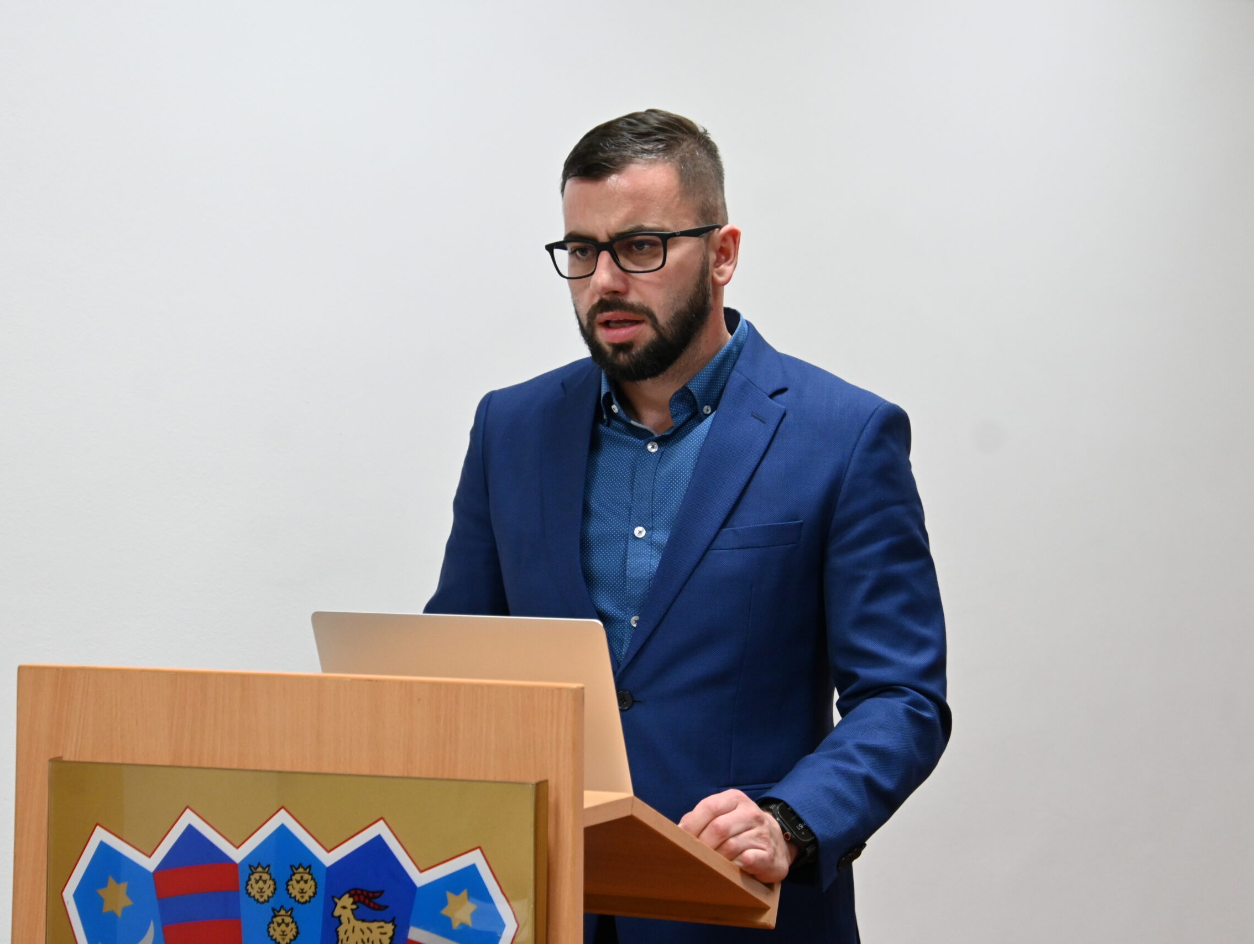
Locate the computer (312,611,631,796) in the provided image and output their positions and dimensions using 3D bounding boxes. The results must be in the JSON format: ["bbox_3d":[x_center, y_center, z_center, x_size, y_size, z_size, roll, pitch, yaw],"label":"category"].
[{"bbox_3d":[-0.107,0.274,3.149,0.308,0.207,0.334,1,-14,23],"label":"computer"}]

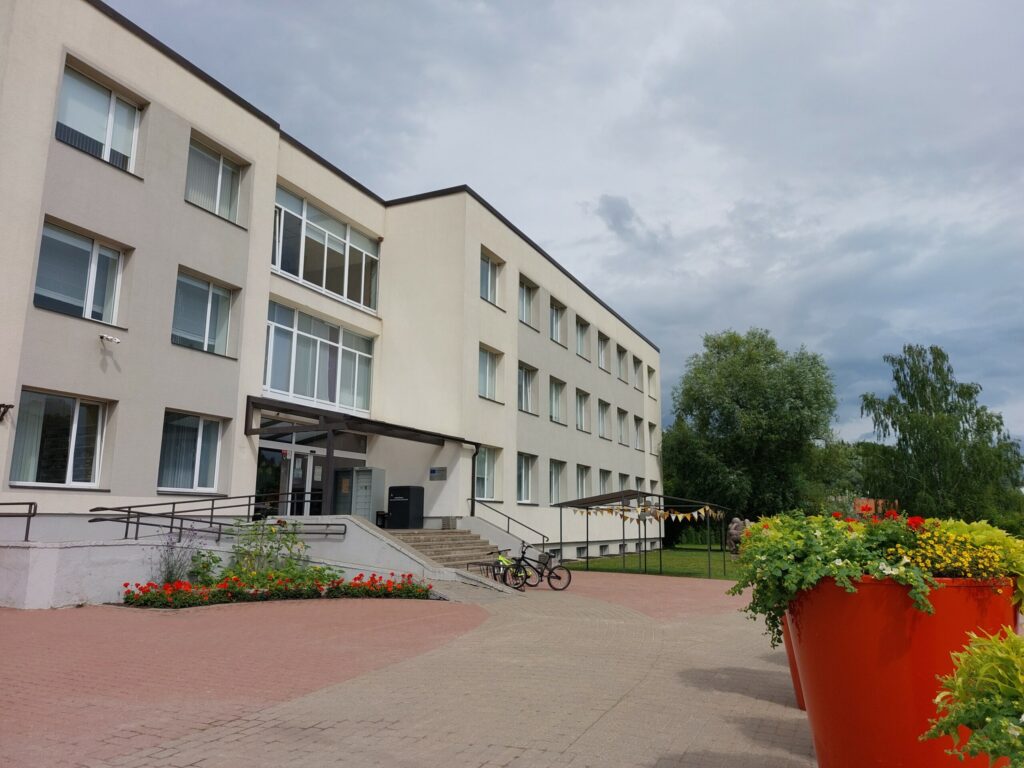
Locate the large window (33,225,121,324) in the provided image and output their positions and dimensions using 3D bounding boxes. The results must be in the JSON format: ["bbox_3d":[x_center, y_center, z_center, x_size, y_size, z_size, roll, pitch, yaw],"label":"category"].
[{"bbox_3d":[-8.621,-2.130,14.027,0.200,1.720,1.870,-5,-12,25],"label":"large window"}]

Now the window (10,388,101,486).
[{"bbox_3d":[-8.639,1.063,13.430,0.200,1.720,1.870,-5,-12,25],"label":"window"}]

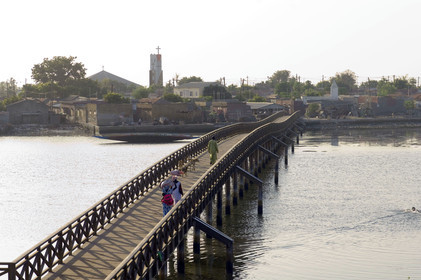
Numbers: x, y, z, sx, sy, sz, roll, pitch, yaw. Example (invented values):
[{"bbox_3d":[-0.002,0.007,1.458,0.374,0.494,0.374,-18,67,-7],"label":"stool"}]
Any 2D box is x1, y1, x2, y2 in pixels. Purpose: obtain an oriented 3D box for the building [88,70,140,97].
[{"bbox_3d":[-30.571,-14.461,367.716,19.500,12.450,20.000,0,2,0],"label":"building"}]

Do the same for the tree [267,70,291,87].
[{"bbox_3d":[20.084,-14.158,359.722,7.400,12.450,7.400,0,2,0],"label":"tree"}]

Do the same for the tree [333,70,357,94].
[{"bbox_3d":[37.106,-13.214,339.743,7.400,12.070,7.400,0,2,0],"label":"tree"}]

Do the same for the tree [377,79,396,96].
[{"bbox_3d":[45.160,-11.006,314.809,5.600,9.550,5.600,0,2,0],"label":"tree"}]

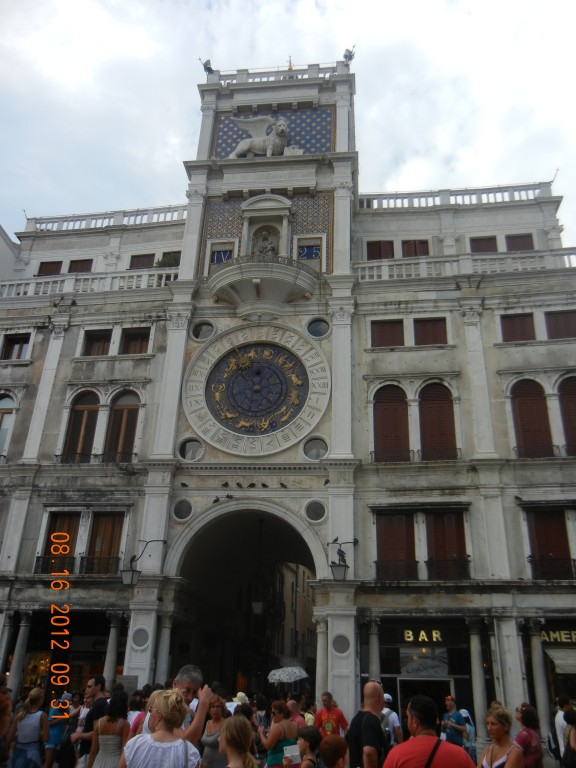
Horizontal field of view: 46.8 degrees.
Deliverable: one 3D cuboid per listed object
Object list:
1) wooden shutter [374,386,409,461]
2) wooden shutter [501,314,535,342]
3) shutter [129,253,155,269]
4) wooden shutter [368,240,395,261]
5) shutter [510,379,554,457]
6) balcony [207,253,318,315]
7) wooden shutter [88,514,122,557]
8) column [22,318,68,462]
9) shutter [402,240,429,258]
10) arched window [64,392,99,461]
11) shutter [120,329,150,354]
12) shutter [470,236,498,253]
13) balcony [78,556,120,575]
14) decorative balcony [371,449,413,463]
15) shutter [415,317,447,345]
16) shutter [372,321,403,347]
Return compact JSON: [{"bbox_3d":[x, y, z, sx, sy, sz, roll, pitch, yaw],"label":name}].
[{"bbox_3d":[3.175,1.208,20.610,1.013,2.559,0.100,-2,-25,8],"label":"wooden shutter"},{"bbox_3d":[7.148,-1.739,20.614,0.988,1.001,0.100,-2,-26,8],"label":"wooden shutter"},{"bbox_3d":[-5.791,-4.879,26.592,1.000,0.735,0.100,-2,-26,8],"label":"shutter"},{"bbox_3d":[3.501,-5.001,25.101,0.996,0.971,0.100,-2,-26,8],"label":"wooden shutter"},{"bbox_3d":[7.323,1.025,20.044,1.037,2.555,0.100,-2,-25,8],"label":"shutter"},{"bbox_3d":[-0.855,-2.995,20.710,3.650,1.850,1.150,-2,-25,9],"label":"balcony"},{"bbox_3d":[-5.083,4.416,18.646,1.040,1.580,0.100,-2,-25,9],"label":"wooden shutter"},{"bbox_3d":[-8.002,0.078,22.063,0.716,5.272,0.350,-2,-26,8],"label":"column"},{"bbox_3d":[4.789,-5.005,24.888,0.977,0.898,0.100,-2,-26,8],"label":"shutter"},{"bbox_3d":[-6.755,1.410,22.076,1.080,2.572,0.100,-2,-25,8],"label":"arched window"},{"bbox_3d":[-5.189,-1.449,22.621,0.994,1.015,0.120,-2,-26,8],"label":"shutter"},{"bbox_3d":[7.182,-5.068,24.347,0.950,0.770,0.100,-2,-25,9],"label":"shutter"},{"bbox_3d":[-5.595,5.400,19.836,1.240,0.540,0.250,-2,-25,8],"label":"balcony"},{"bbox_3d":[2.997,2.080,19.170,1.215,0.410,0.250,-2,-26,8],"label":"decorative balcony"},{"bbox_3d":[4.675,-1.704,21.754,1.056,1.009,0.100,-2,-25,8],"label":"shutter"},{"bbox_3d":[3.058,-1.495,20.404,0.990,0.920,0.100,-2,-25,9],"label":"shutter"}]

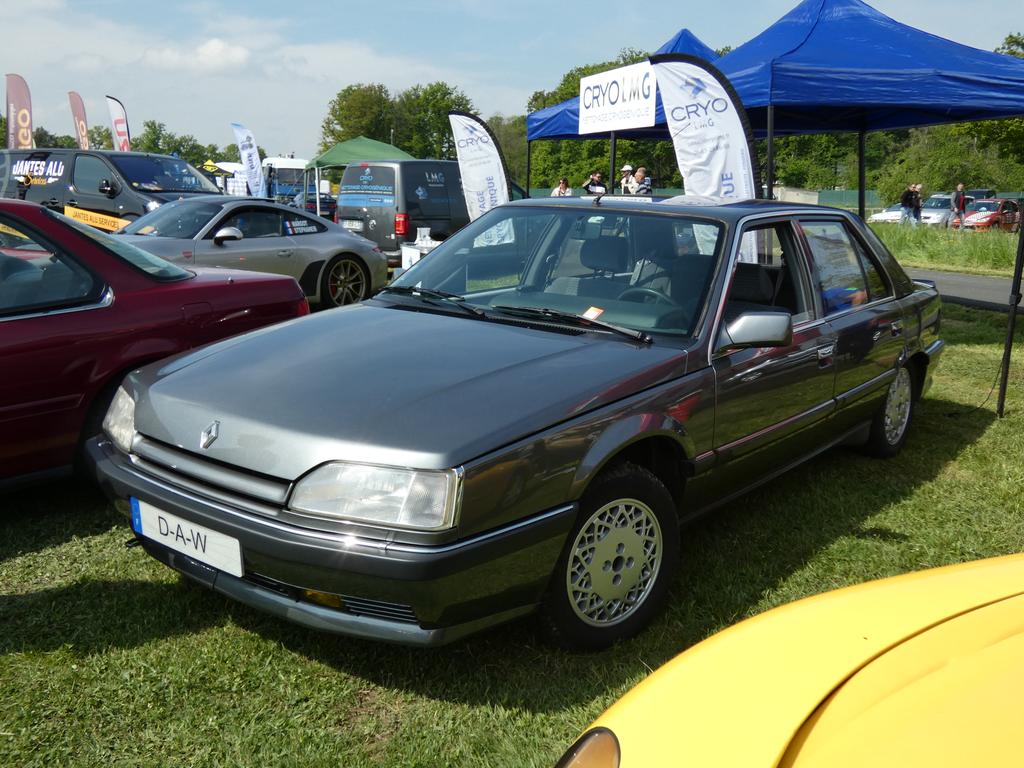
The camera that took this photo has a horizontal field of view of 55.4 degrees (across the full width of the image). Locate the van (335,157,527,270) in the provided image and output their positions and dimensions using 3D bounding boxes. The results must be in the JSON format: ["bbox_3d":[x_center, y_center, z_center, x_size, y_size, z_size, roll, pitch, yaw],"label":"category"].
[{"bbox_3d":[-1.044,-3.416,19.571,1.920,1.950,4.750,10,15,40],"label":"van"}]

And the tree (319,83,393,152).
[{"bbox_3d":[-15.961,-25.255,101.168,8.000,11.500,8.000,0,12,0],"label":"tree"}]

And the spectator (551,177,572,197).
[{"bbox_3d":[0.998,-3.316,19.711,0.480,1.670,0.320,5,12,21],"label":"spectator"}]

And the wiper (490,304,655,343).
[{"bbox_3d":[0.200,-0.233,3.455,0.712,0.060,0.070,15,19,39],"label":"wiper"}]

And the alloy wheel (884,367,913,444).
[{"bbox_3d":[1.946,0.102,5.120,0.180,0.420,0.420,10,15,37],"label":"alloy wheel"}]

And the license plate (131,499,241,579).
[{"bbox_3d":[-0.888,0.410,2.662,0.520,0.110,0.020,10,18,38],"label":"license plate"}]

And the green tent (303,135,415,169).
[{"bbox_3d":[-4.247,-5.650,27.774,3.000,2.700,3.000,-3,12,-17],"label":"green tent"}]

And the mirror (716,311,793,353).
[{"bbox_3d":[0.801,-0.176,3.200,0.220,0.140,0.150,10,15,38],"label":"mirror"}]

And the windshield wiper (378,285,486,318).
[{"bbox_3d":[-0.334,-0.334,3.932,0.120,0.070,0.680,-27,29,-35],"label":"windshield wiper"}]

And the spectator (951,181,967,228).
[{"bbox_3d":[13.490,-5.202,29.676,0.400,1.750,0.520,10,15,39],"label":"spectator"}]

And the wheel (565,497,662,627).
[{"bbox_3d":[0.272,0.530,3.011,0.410,0.410,0.160,-9,15,-39],"label":"wheel"}]

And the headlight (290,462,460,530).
[{"bbox_3d":[-0.331,0.260,2.450,0.460,0.155,0.190,7,14,28],"label":"headlight"}]

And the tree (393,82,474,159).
[{"bbox_3d":[-7.397,-22.567,91.984,8.000,11.200,8.000,0,12,0],"label":"tree"}]

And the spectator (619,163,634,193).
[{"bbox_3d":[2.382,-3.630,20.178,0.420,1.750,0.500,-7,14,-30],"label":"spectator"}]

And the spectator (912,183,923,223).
[{"bbox_3d":[12.638,-5.375,30.568,0.380,1.740,0.500,10,15,39],"label":"spectator"}]

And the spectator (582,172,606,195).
[{"bbox_3d":[1.663,-3.348,19.658,0.550,1.780,0.360,-4,12,-17],"label":"spectator"}]

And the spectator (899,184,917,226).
[{"bbox_3d":[14.025,-6.212,34.678,0.500,1.750,0.500,5,13,22],"label":"spectator"}]

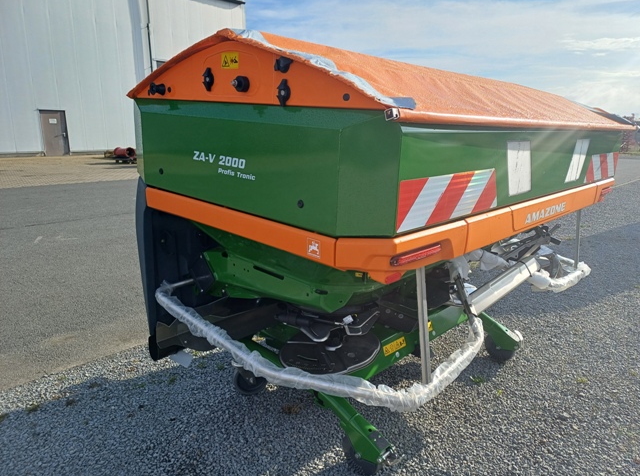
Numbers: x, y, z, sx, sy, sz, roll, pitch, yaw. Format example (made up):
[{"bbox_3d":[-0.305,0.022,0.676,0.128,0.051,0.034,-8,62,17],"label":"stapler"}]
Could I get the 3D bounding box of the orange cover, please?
[{"bbox_3d":[0.586,-0.716,2.348,1.350,0.265,2.595,16,20,41],"label":"orange cover"}]

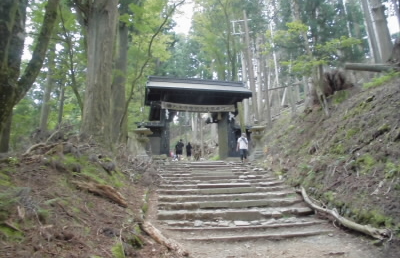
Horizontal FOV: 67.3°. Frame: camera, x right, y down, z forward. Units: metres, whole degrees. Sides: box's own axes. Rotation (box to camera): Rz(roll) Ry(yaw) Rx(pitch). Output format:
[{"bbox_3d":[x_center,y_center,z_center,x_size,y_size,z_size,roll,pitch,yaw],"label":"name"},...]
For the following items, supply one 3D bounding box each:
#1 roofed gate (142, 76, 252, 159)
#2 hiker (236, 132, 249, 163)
[{"bbox_3d":[-0.271,-0.567,19.434,6.450,5.070,3.540,2,-8,-11],"label":"roofed gate"},{"bbox_3d":[2.386,1.076,16.750,0.580,1.670,0.450,1,-8,-5],"label":"hiker"}]

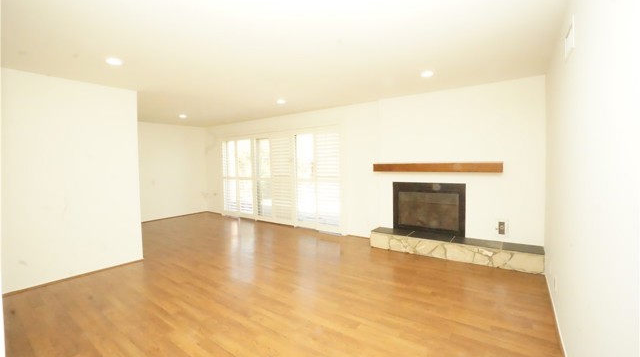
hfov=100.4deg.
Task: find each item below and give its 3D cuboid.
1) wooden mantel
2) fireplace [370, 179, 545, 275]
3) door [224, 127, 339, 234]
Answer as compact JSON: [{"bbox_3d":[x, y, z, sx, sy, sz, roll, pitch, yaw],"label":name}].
[{"bbox_3d":[1.719,-0.160,4.097,1.813,0.133,0.200,1,3,35],"label":"wooden mantel"},{"bbox_3d":[1.856,0.605,3.905,2.181,1.034,0.420,1,3,35],"label":"fireplace"},{"bbox_3d":[-1.095,-0.003,6.238,3.728,2.099,0.130,1,3,35],"label":"door"}]

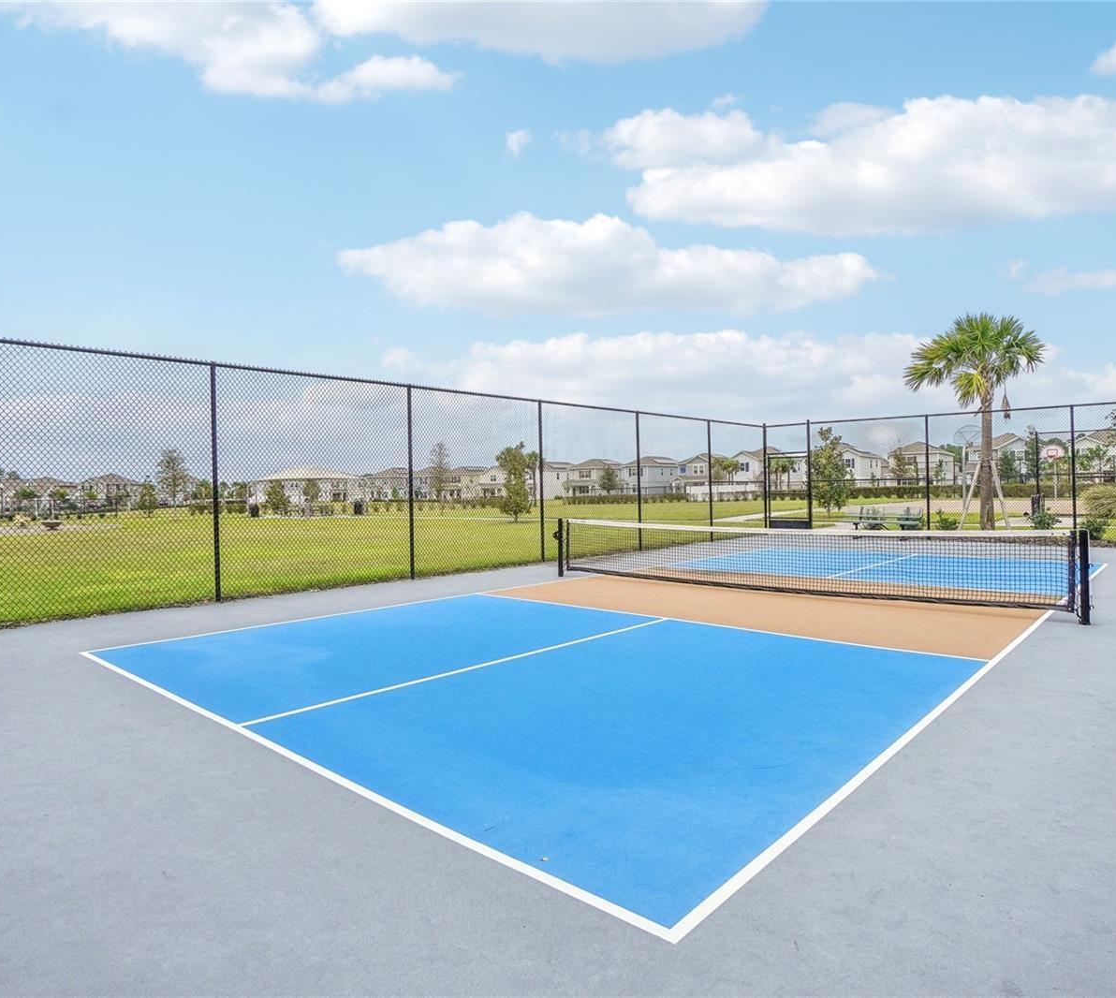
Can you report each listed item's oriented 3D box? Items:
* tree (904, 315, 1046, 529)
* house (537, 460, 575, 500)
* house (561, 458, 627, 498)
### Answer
[{"bbox_3d":[11.800,-2.100,18.800,3.500,6.200,3.500,-1,1,32],"label":"tree"},{"bbox_3d":[-1.300,-3.800,136.000,7.500,7.700,14.000,0,1,42],"label":"house"},{"bbox_3d":[7.800,-3.750,125.000,7.800,7.700,13.000,0,1,41],"label":"house"}]

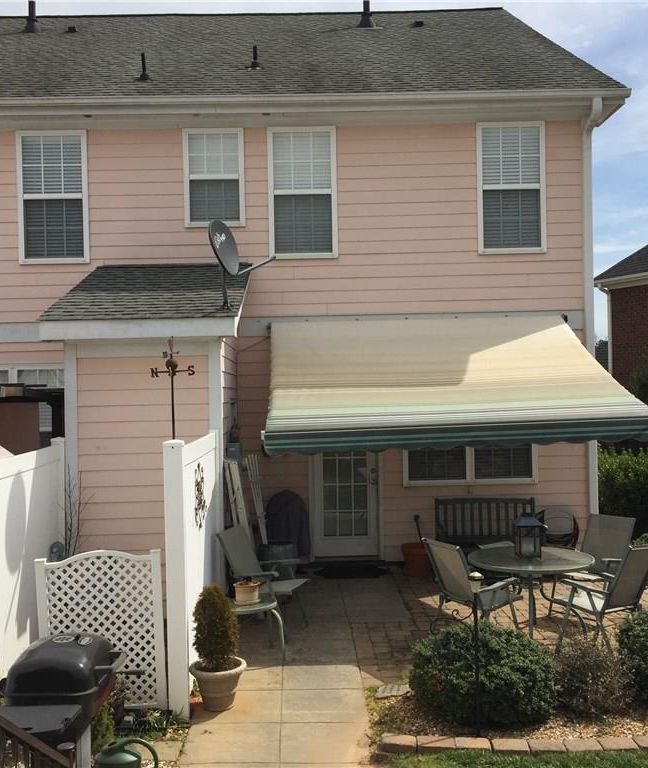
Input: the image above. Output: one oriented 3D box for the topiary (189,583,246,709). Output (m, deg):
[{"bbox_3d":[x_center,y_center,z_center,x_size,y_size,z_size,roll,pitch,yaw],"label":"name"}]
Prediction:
[{"bbox_3d":[-0.775,1.907,6.224,0.420,0.870,0.420,-1,0,0],"label":"topiary"}]

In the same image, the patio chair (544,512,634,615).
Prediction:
[{"bbox_3d":[2.510,1.709,7.998,0.710,0.920,0.570,-1,-1,-38],"label":"patio chair"}]

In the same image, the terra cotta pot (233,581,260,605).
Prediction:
[{"bbox_3d":[-0.664,1.789,7.427,0.235,0.180,0.235,-1,0,0],"label":"terra cotta pot"}]

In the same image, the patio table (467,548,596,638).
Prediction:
[{"bbox_3d":[1.882,1.932,7.740,1.150,0.720,1.150,-1,0,0],"label":"patio table"}]

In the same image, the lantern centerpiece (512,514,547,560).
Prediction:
[{"bbox_3d":[1.850,1.373,7.777,0.235,0.400,0.235,-1,0,13],"label":"lantern centerpiece"}]

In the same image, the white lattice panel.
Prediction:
[{"bbox_3d":[-1.499,1.654,5.780,0.840,1.060,0.060,-3,2,-6],"label":"white lattice panel"}]

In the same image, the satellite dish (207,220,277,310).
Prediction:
[{"bbox_3d":[-0.784,-1.155,8.162,0.580,0.860,0.500,-2,-1,27],"label":"satellite dish"}]

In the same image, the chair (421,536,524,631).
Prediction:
[{"bbox_3d":[1.318,1.828,7.524,0.730,0.950,0.600,-1,0,-29],"label":"chair"}]

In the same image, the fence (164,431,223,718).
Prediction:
[{"bbox_3d":[-0.988,1.301,6.906,0.130,1.860,2.660,-1,-1,-2],"label":"fence"}]

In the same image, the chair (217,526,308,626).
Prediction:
[{"bbox_3d":[-0.559,1.861,8.075,0.730,0.950,0.600,-1,0,18],"label":"chair"}]

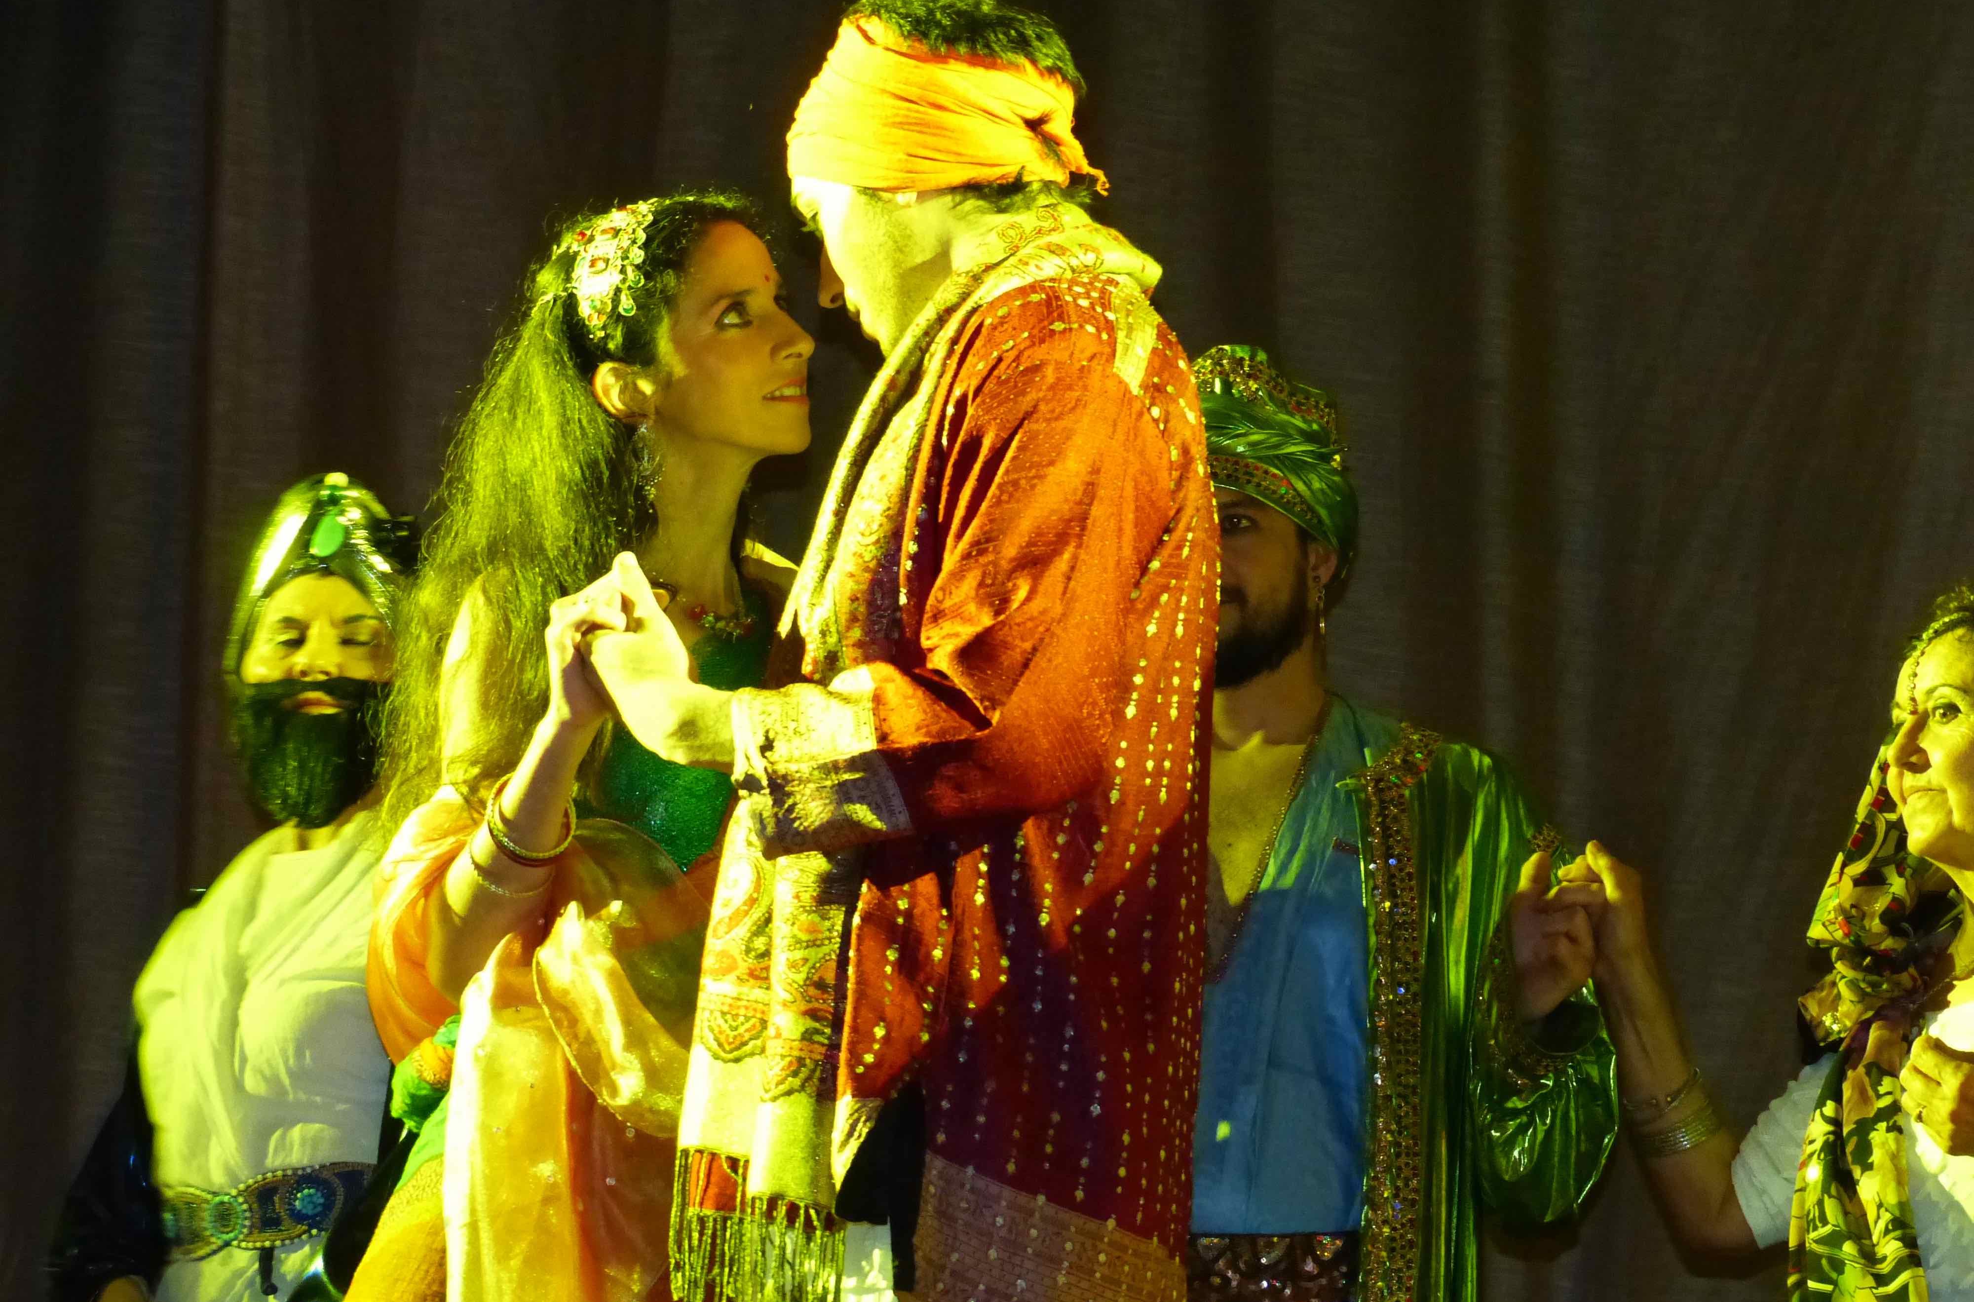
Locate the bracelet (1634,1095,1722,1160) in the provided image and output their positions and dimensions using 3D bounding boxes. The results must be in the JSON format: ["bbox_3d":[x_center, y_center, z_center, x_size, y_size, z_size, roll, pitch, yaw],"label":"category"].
[{"bbox_3d":[0.571,0.392,5.700,0.071,0.025,0.071,-17,17,0],"label":"bracelet"}]

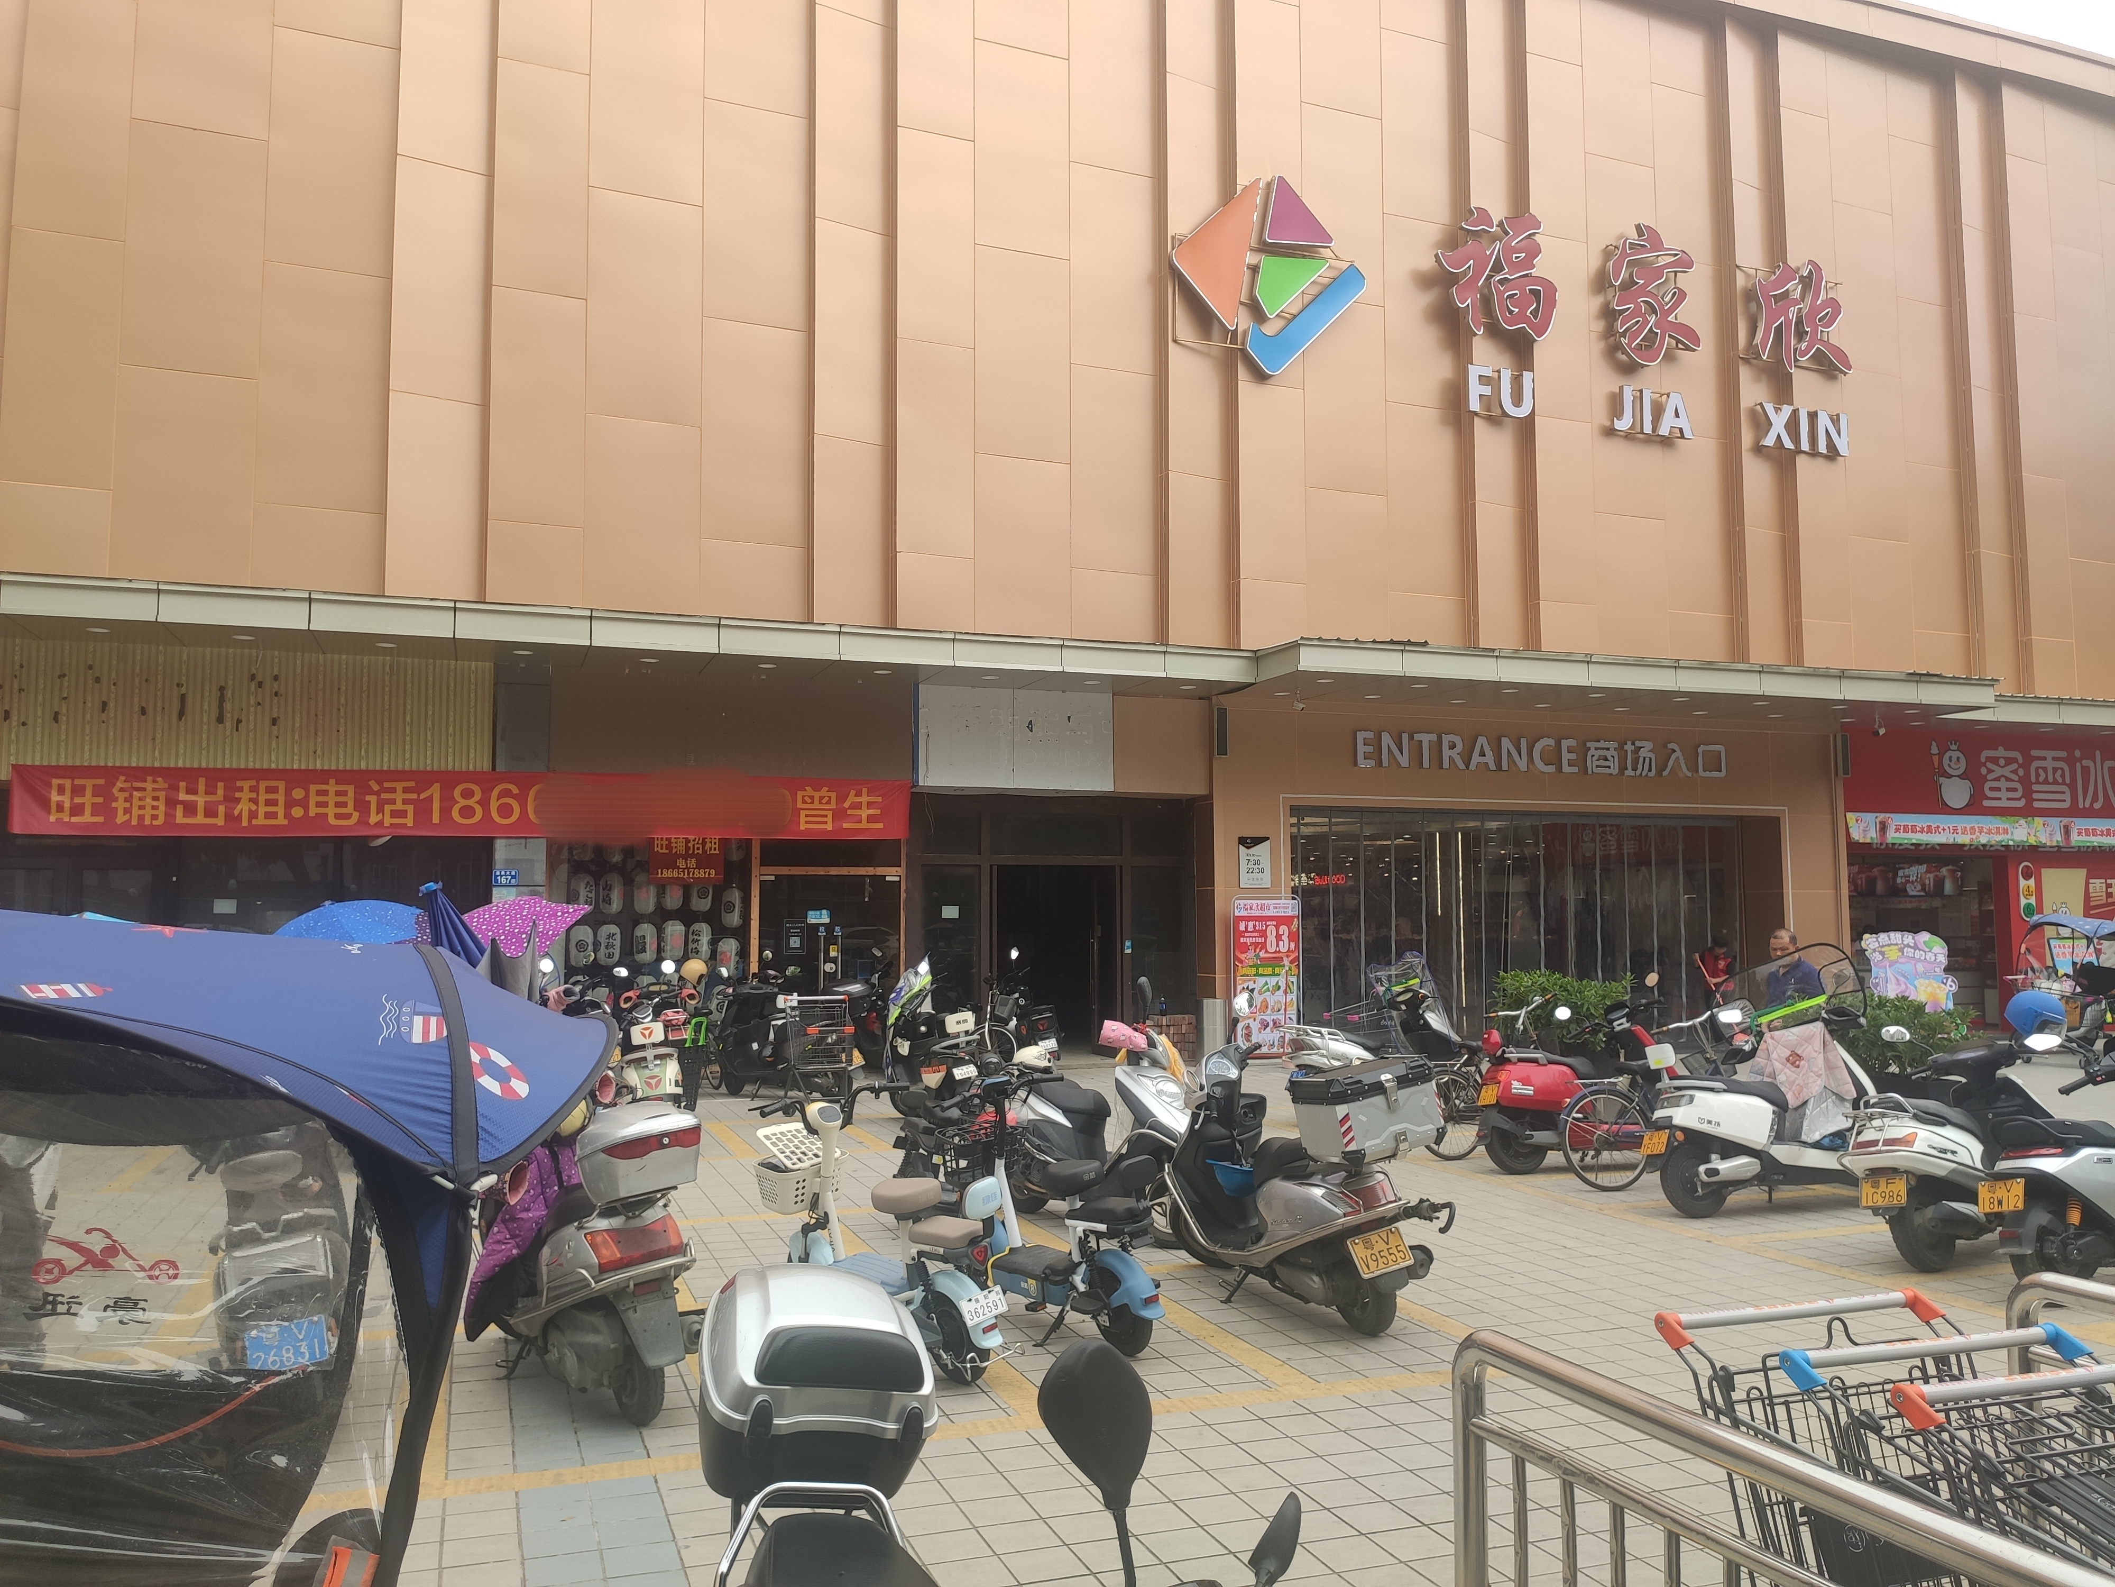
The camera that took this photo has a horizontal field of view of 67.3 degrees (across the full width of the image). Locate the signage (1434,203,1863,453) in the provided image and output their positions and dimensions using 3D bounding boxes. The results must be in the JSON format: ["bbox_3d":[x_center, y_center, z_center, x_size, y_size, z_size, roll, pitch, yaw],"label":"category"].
[{"bbox_3d":[7.801,-6.050,20.962,6.683,2.824,0.300,1,-5,-20],"label":"signage"}]

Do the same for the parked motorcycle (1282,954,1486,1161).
[{"bbox_3d":[2.450,1.890,11.750,1.800,1.350,0.720,1,-5,-21],"label":"parked motorcycle"}]

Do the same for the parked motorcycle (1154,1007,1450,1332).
[{"bbox_3d":[0.962,1.580,6.936,0.750,1.250,1.850,2,-5,-22],"label":"parked motorcycle"}]

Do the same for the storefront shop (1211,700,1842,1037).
[{"bbox_3d":[6.047,1.100,20.468,9.421,4.220,1.000,1,-5,-20],"label":"storefront shop"}]

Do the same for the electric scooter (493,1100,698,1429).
[{"bbox_3d":[-1.701,1.555,5.830,0.720,1.150,1.820,2,-5,-25],"label":"electric scooter"}]

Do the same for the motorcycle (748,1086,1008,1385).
[{"bbox_3d":[-0.638,1.634,6.123,0.660,1.030,1.500,3,-5,-33],"label":"motorcycle"}]

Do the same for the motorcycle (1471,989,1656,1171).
[{"bbox_3d":[3.589,1.883,10.513,1.780,1.170,0.700,1,-5,-19],"label":"motorcycle"}]

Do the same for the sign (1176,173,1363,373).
[{"bbox_3d":[2.503,-6.146,19.041,2.595,2.482,0.300,1,-5,-20],"label":"sign"}]

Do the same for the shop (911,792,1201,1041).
[{"bbox_3d":[-0.192,1.580,18.480,3.445,3.000,1.000,1,-5,-20],"label":"shop"}]

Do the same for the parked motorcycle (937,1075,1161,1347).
[{"bbox_3d":[-0.024,1.649,6.473,0.640,1.050,1.480,3,-5,-35],"label":"parked motorcycle"}]

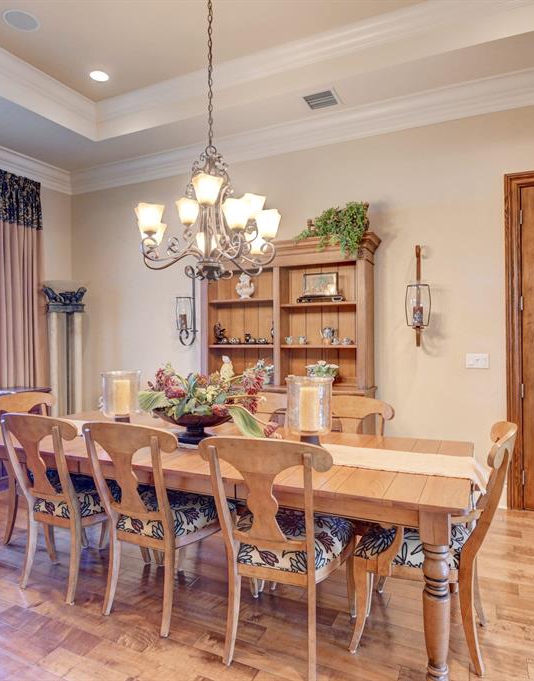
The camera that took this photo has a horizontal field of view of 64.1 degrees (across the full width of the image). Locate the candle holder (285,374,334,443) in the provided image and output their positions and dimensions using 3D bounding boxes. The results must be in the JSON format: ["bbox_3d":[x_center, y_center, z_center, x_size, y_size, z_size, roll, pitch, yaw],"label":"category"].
[{"bbox_3d":[0.217,0.367,2.138,0.240,0.360,0.240,-1,1,23],"label":"candle holder"}]

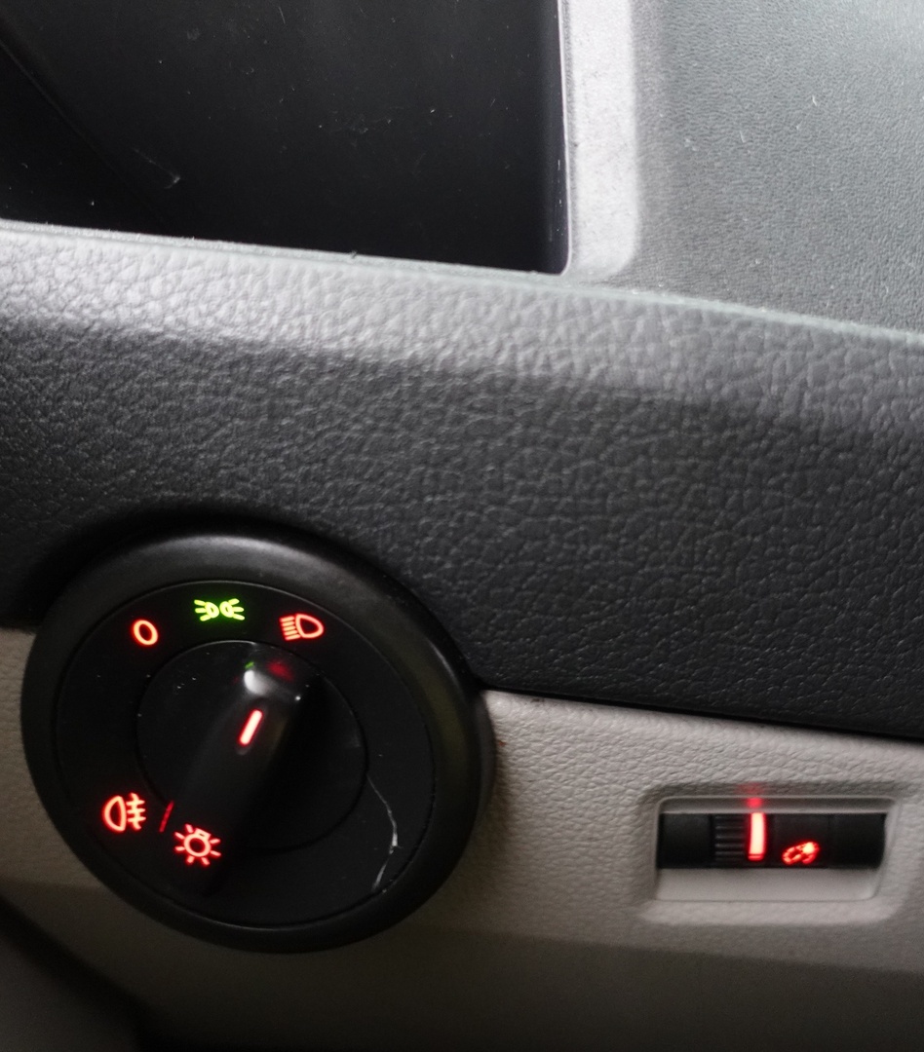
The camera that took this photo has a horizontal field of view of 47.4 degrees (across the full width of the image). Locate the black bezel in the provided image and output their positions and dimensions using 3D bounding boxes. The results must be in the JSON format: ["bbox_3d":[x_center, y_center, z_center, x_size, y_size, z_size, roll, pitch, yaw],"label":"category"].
[{"bbox_3d":[-0.037,0.040,0.172,0.079,0.079,0.022,-1,17,8],"label":"black bezel"}]

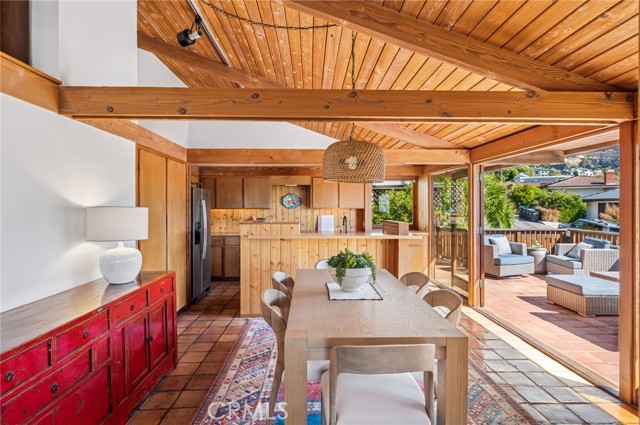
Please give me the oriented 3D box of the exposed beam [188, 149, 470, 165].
[{"bbox_3d":[0.134,-0.781,4.765,3.950,0.215,0.120,0,1,-2],"label":"exposed beam"}]

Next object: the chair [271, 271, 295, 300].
[{"bbox_3d":[-0.157,0.976,2.996,0.550,0.800,0.540,0,1,-2],"label":"chair"}]

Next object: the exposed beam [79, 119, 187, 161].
[{"bbox_3d":[-1.926,-0.799,3.580,0.135,0.180,2.370,0,1,-2],"label":"exposed beam"}]

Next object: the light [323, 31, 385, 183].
[{"bbox_3d":[0.282,-0.885,2.817,0.515,1.270,0.515,0,1,-2],"label":"light"}]

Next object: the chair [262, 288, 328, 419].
[{"bbox_3d":[-0.162,1.004,2.491,0.550,0.780,0.520,0,1,-2],"label":"chair"}]

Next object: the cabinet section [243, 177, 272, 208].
[{"bbox_3d":[-1.282,-0.401,6.980,0.534,0.647,0.320,0,1,-2],"label":"cabinet section"}]

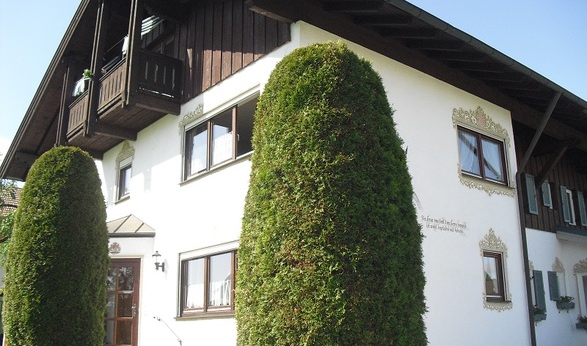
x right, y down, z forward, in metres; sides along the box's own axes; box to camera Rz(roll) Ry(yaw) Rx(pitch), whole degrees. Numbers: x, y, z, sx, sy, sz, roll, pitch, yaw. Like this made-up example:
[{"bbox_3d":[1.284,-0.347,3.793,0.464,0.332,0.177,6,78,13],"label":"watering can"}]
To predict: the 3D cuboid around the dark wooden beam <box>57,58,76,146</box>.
[{"bbox_3d":[-6.112,-1.797,16.407,0.180,2.650,0.180,13,-19,-38],"label":"dark wooden beam"}]

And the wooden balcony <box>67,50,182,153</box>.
[{"bbox_3d":[-4.354,-1.502,14.901,1.240,1.310,4.430,13,-19,-38],"label":"wooden balcony"}]

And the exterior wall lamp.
[{"bbox_3d":[-2.838,1.864,12.805,0.280,0.430,0.190,13,-19,-38],"label":"exterior wall lamp"}]

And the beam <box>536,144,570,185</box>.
[{"bbox_3d":[6.955,-0.238,16.371,0.130,0.140,1.330,13,-63,-38],"label":"beam"}]

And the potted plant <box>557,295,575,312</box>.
[{"bbox_3d":[7.157,3.417,16.068,0.580,0.400,0.200,13,-19,-38],"label":"potted plant"}]

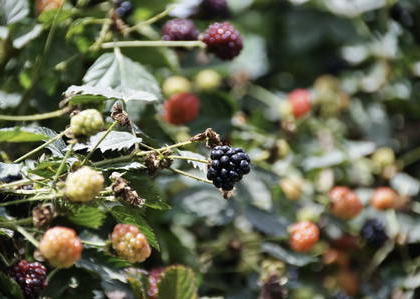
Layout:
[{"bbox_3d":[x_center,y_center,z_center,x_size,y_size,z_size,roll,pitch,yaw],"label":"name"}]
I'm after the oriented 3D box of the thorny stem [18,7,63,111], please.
[{"bbox_3d":[-0.085,-0.045,1.880,0.003,0.059,0.003,23,0,0],"label":"thorny stem"}]

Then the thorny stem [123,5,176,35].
[{"bbox_3d":[-0.027,-0.058,1.670,0.026,0.002,0.002,-29,0,0],"label":"thorny stem"}]

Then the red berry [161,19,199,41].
[{"bbox_3d":[-0.015,-0.058,1.850,0.019,0.016,0.018,0,6,0],"label":"red berry"}]

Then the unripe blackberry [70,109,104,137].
[{"bbox_3d":[-0.054,-0.012,1.640,0.014,0.013,0.013,-27,0,9],"label":"unripe blackberry"}]

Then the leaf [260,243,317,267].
[{"bbox_3d":[0.047,0.062,2.200,0.034,0.013,0.020,0,6,0],"label":"leaf"}]

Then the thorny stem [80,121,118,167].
[{"bbox_3d":[-0.052,-0.003,1.770,0.003,0.028,0.003,38,0,0],"label":"thorny stem"}]

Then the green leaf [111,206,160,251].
[{"bbox_3d":[-0.037,0.038,1.820,0.032,0.005,0.018,38,33,16],"label":"green leaf"}]

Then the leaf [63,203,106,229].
[{"bbox_3d":[-0.061,0.031,1.810,0.021,0.005,0.017,22,43,11],"label":"leaf"}]

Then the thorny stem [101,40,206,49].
[{"bbox_3d":[-0.025,-0.046,1.660,0.046,0.003,0.003,-1,0,0],"label":"thorny stem"}]

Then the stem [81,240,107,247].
[{"bbox_3d":[-0.054,0.044,1.760,0.013,0.002,0.002,7,0,0],"label":"stem"}]

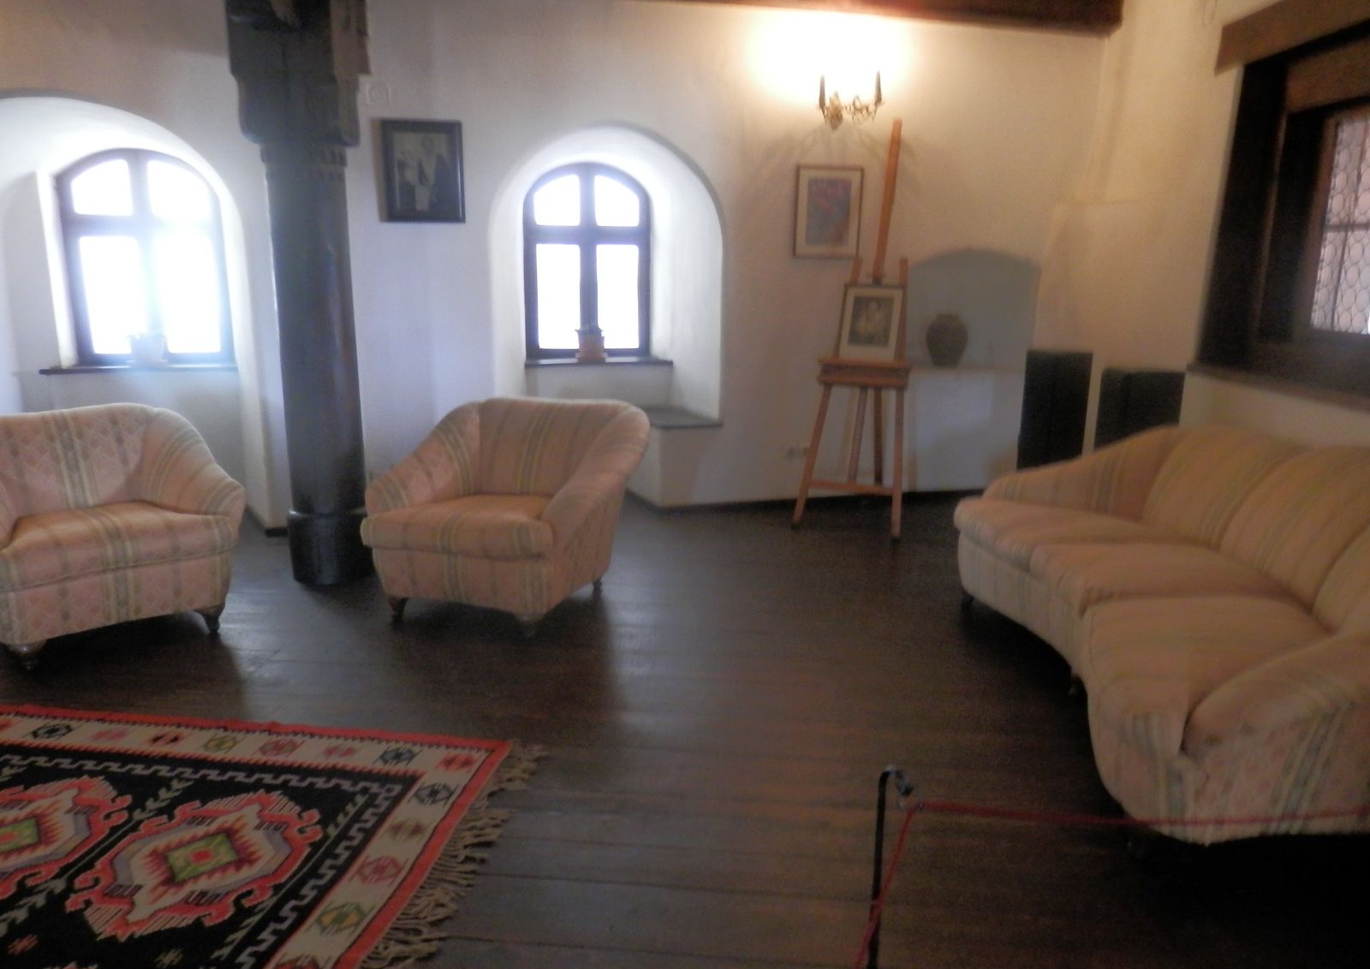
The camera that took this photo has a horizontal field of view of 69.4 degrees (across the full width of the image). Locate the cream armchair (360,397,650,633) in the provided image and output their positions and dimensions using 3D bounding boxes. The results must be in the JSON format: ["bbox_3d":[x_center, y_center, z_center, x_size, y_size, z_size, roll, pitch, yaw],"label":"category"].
[{"bbox_3d":[-0.747,0.102,4.181,0.866,0.808,0.925,5,14,18],"label":"cream armchair"}]

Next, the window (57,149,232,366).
[{"bbox_3d":[-3.244,-1.364,5.967,0.889,1.248,0.097,-2,13,-11],"label":"window"}]

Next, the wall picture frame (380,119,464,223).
[{"bbox_3d":[-1.283,-1.539,4.878,0.380,0.487,0.039,-1,13,-6],"label":"wall picture frame"}]

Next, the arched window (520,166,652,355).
[{"bbox_3d":[-0.635,-1.453,6.489,0.826,1.253,0.097,-2,13,-12],"label":"arched window"}]

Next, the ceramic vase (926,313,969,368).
[{"bbox_3d":[1.673,-0.928,6.319,0.277,0.334,0.277,1,13,0],"label":"ceramic vase"}]

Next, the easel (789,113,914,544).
[{"bbox_3d":[0.998,-0.833,5.291,0.594,2.161,0.604,7,15,27],"label":"easel"}]

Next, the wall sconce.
[{"bbox_3d":[0.873,-2.091,5.400,0.362,0.275,0.234,-3,14,-14],"label":"wall sconce"}]

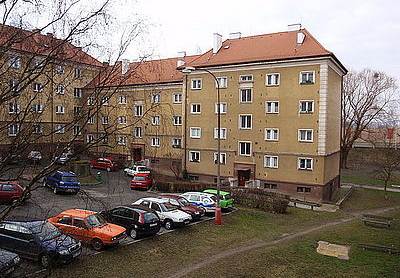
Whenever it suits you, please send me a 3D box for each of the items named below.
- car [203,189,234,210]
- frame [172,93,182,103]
[{"bbox_3d":[0.952,5.051,27.351,3.500,1.420,1.500,3,2,27],"label":"car"},{"bbox_3d":[-3.005,-5.382,42.541,1.420,1.280,0.150,2,2,30],"label":"frame"}]

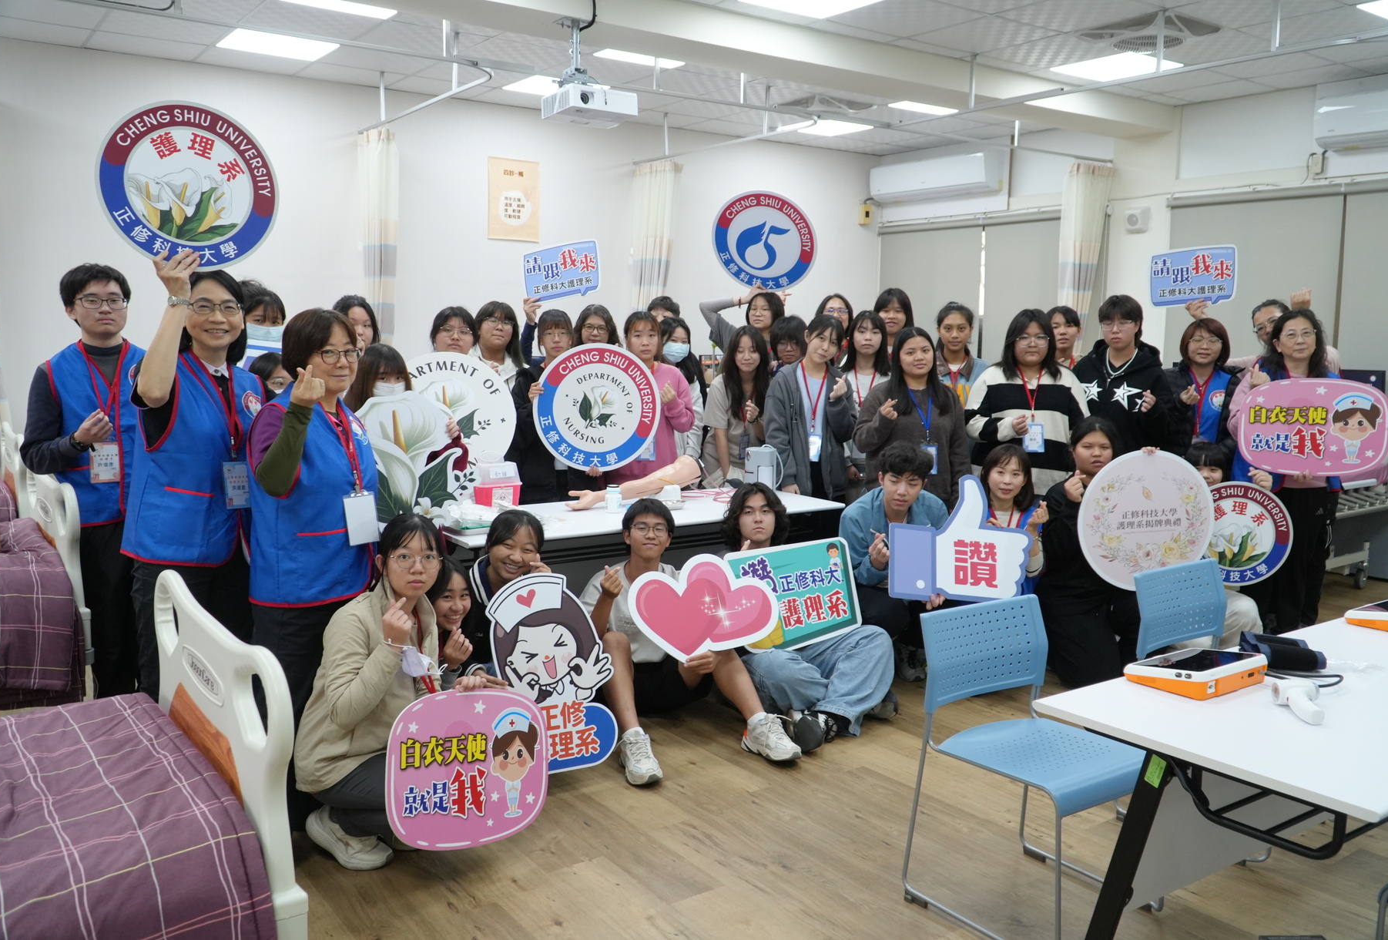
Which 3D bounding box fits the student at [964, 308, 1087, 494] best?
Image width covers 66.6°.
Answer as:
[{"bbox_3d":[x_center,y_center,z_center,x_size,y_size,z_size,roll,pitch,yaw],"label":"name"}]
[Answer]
[{"bbox_3d":[1.555,0.041,4.950,0.560,1.577,0.380,2,7,14],"label":"student"}]

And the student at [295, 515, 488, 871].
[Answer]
[{"bbox_3d":[-0.865,0.593,3.080,0.460,0.910,0.620,-5,9,-37],"label":"student"}]

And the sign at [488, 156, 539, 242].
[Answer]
[{"bbox_3d":[-1.319,-1.988,7.794,0.415,0.585,0.020,-7,11,-37],"label":"sign"}]

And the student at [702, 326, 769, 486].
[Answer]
[{"bbox_3d":[0.218,0.031,5.443,0.440,1.530,0.360,-2,9,-12],"label":"student"}]

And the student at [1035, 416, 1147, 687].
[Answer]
[{"bbox_3d":[1.787,0.332,4.715,0.540,1.130,0.620,2,9,12],"label":"student"}]

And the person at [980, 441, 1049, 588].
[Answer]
[{"bbox_3d":[1.392,0.378,4.680,0.480,0.973,0.580,2,7,14],"label":"person"}]

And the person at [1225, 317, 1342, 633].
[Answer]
[{"bbox_3d":[2.850,0.026,5.100,0.500,1.593,0.360,4,8,25],"label":"person"}]

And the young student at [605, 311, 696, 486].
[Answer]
[{"bbox_3d":[-0.202,0.048,4.900,0.460,1.544,0.340,0,7,-6],"label":"young student"}]

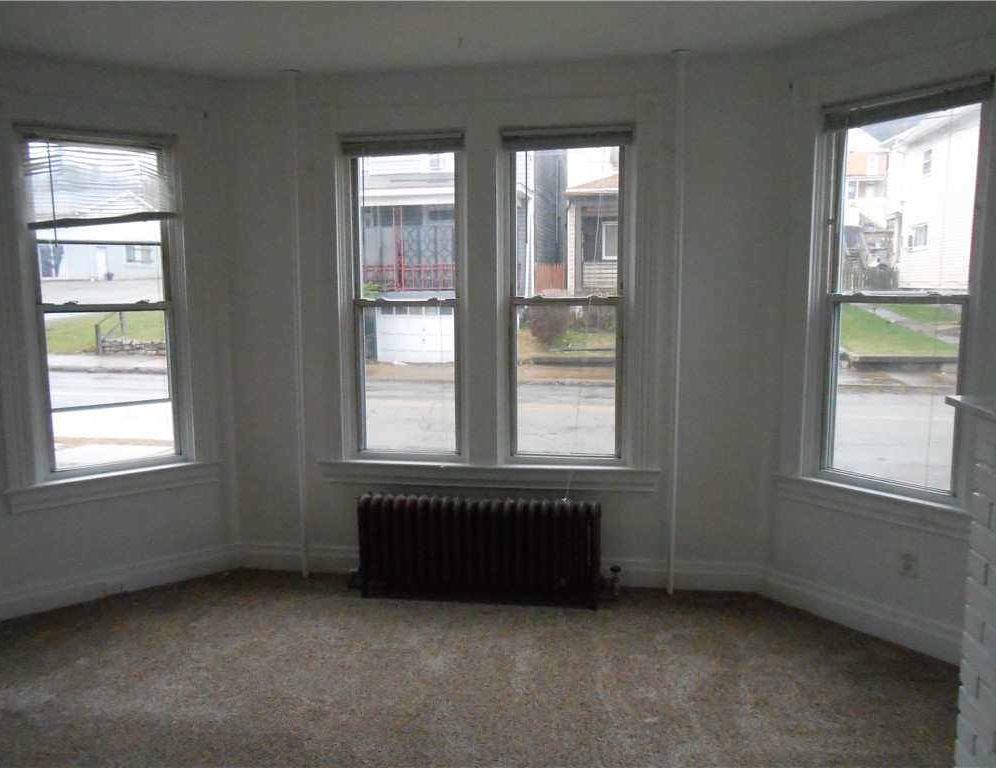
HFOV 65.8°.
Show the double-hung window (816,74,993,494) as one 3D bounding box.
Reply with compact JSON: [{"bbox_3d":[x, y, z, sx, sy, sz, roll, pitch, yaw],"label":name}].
[{"bbox_3d":[1.772,-0.413,3.442,0.100,1.710,0.670,-6,9,-37],"label":"double-hung window"}]

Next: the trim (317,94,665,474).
[{"bbox_3d":[-0.062,-0.486,3.934,1.755,1.840,0.100,1,7,8],"label":"trim"}]

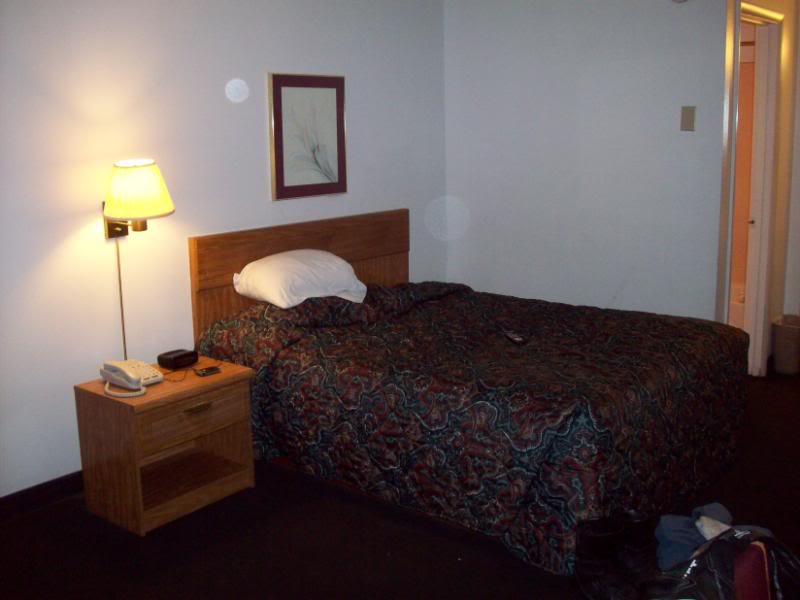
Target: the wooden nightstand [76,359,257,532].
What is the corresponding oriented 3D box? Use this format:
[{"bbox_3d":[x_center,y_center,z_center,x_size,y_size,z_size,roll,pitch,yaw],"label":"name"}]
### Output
[{"bbox_3d":[-0.970,0.588,3.603,0.400,0.528,0.583,7,13,38],"label":"wooden nightstand"}]

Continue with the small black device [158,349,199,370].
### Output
[{"bbox_3d":[-0.980,0.258,3.789,0.095,0.052,0.158,7,13,38],"label":"small black device"}]

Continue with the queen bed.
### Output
[{"bbox_3d":[0.322,0.217,3.942,1.974,1.071,1.560,7,13,38],"label":"queen bed"}]

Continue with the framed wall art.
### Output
[{"bbox_3d":[-0.458,-0.832,4.366,0.030,0.603,0.518,7,13,38],"label":"framed wall art"}]

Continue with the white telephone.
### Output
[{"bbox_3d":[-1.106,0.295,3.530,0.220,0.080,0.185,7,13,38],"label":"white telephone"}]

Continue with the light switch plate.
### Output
[{"bbox_3d":[1.476,-0.925,4.372,0.073,0.122,0.009,7,13,38],"label":"light switch plate"}]

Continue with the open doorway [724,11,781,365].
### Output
[{"bbox_3d":[1.905,-0.504,4.784,0.120,2.103,0.915,7,13,38],"label":"open doorway"}]

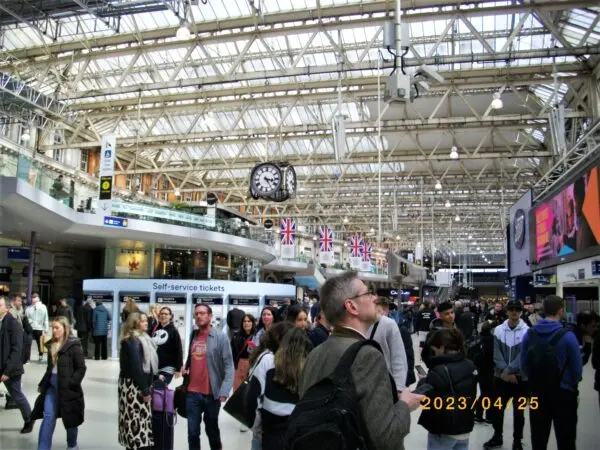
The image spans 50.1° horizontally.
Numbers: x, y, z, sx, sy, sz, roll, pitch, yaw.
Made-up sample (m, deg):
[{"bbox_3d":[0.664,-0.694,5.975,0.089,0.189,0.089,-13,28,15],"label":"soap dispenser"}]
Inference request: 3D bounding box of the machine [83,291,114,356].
[{"bbox_3d":[-6.068,2.998,19.594,0.980,1.940,0.700,0,-7,5],"label":"machine"}]

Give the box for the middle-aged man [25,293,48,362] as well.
[{"bbox_3d":[-7.369,2.904,18.081,0.600,1.800,0.500,3,-7,-18],"label":"middle-aged man"}]

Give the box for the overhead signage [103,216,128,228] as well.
[{"bbox_3d":[-11.139,-0.177,39.030,0.150,0.520,1.720,-4,-9,37],"label":"overhead signage"}]

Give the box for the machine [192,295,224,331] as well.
[{"bbox_3d":[-2.675,2.982,18.735,0.900,1.900,0.600,2,-7,-5],"label":"machine"}]

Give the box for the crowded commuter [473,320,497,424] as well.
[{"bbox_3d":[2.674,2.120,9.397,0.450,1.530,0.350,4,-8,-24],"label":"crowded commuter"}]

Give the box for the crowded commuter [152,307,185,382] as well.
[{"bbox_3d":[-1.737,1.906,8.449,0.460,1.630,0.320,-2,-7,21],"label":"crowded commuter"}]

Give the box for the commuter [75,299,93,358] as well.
[{"bbox_3d":[-6.241,2.986,18.575,0.400,1.720,0.500,7,-9,-40],"label":"commuter"}]

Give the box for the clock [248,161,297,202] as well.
[{"bbox_3d":[-1.501,-2.374,35.000,1.970,2.080,1.970,-2,-7,22],"label":"clock"}]

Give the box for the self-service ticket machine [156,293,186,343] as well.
[{"bbox_3d":[-3.926,3.047,19.694,0.980,1.940,0.700,0,-7,5],"label":"self-service ticket machine"}]

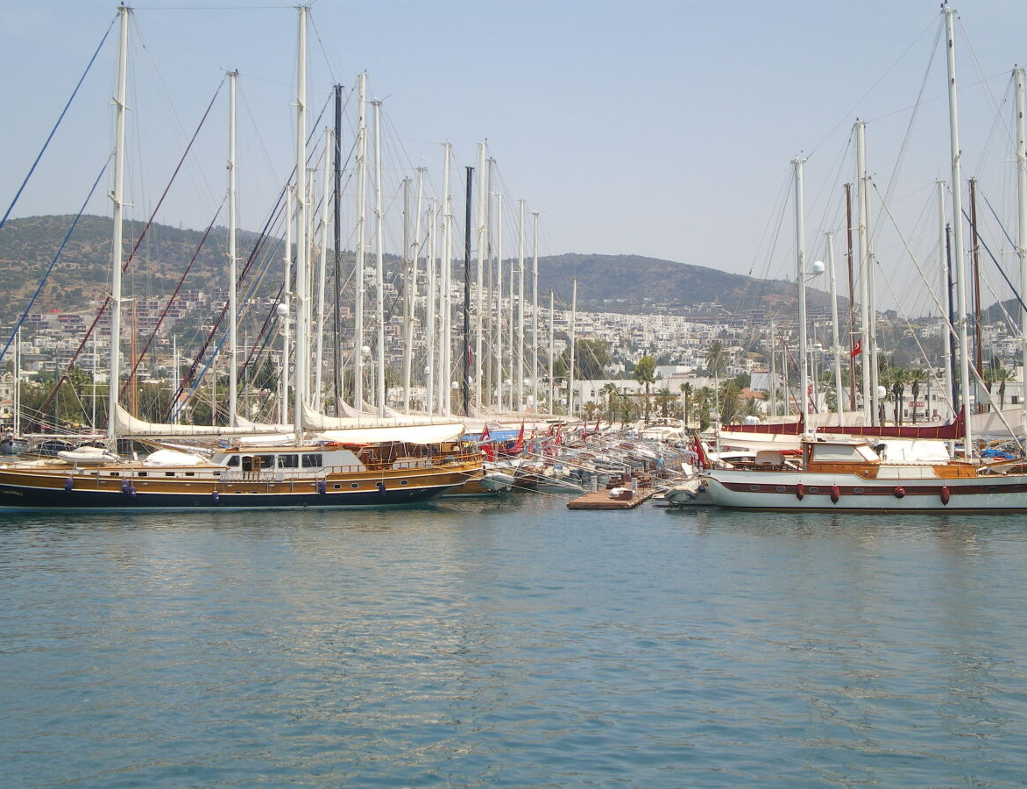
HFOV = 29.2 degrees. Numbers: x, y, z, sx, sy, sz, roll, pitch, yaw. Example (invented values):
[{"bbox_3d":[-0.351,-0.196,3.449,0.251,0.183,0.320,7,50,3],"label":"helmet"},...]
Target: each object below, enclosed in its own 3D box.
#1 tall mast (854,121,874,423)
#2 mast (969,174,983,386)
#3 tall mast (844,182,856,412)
[{"bbox_3d":[25.441,-7.684,143.000,0.500,24.170,0.500,-1,0,0],"label":"tall mast"},{"bbox_3d":[32.907,-5.702,140.000,0.320,19.121,0.320,-2,0,0],"label":"mast"},{"bbox_3d":[23.937,-5.515,140.000,0.320,18.736,0.320,-1,0,0],"label":"tall mast"}]

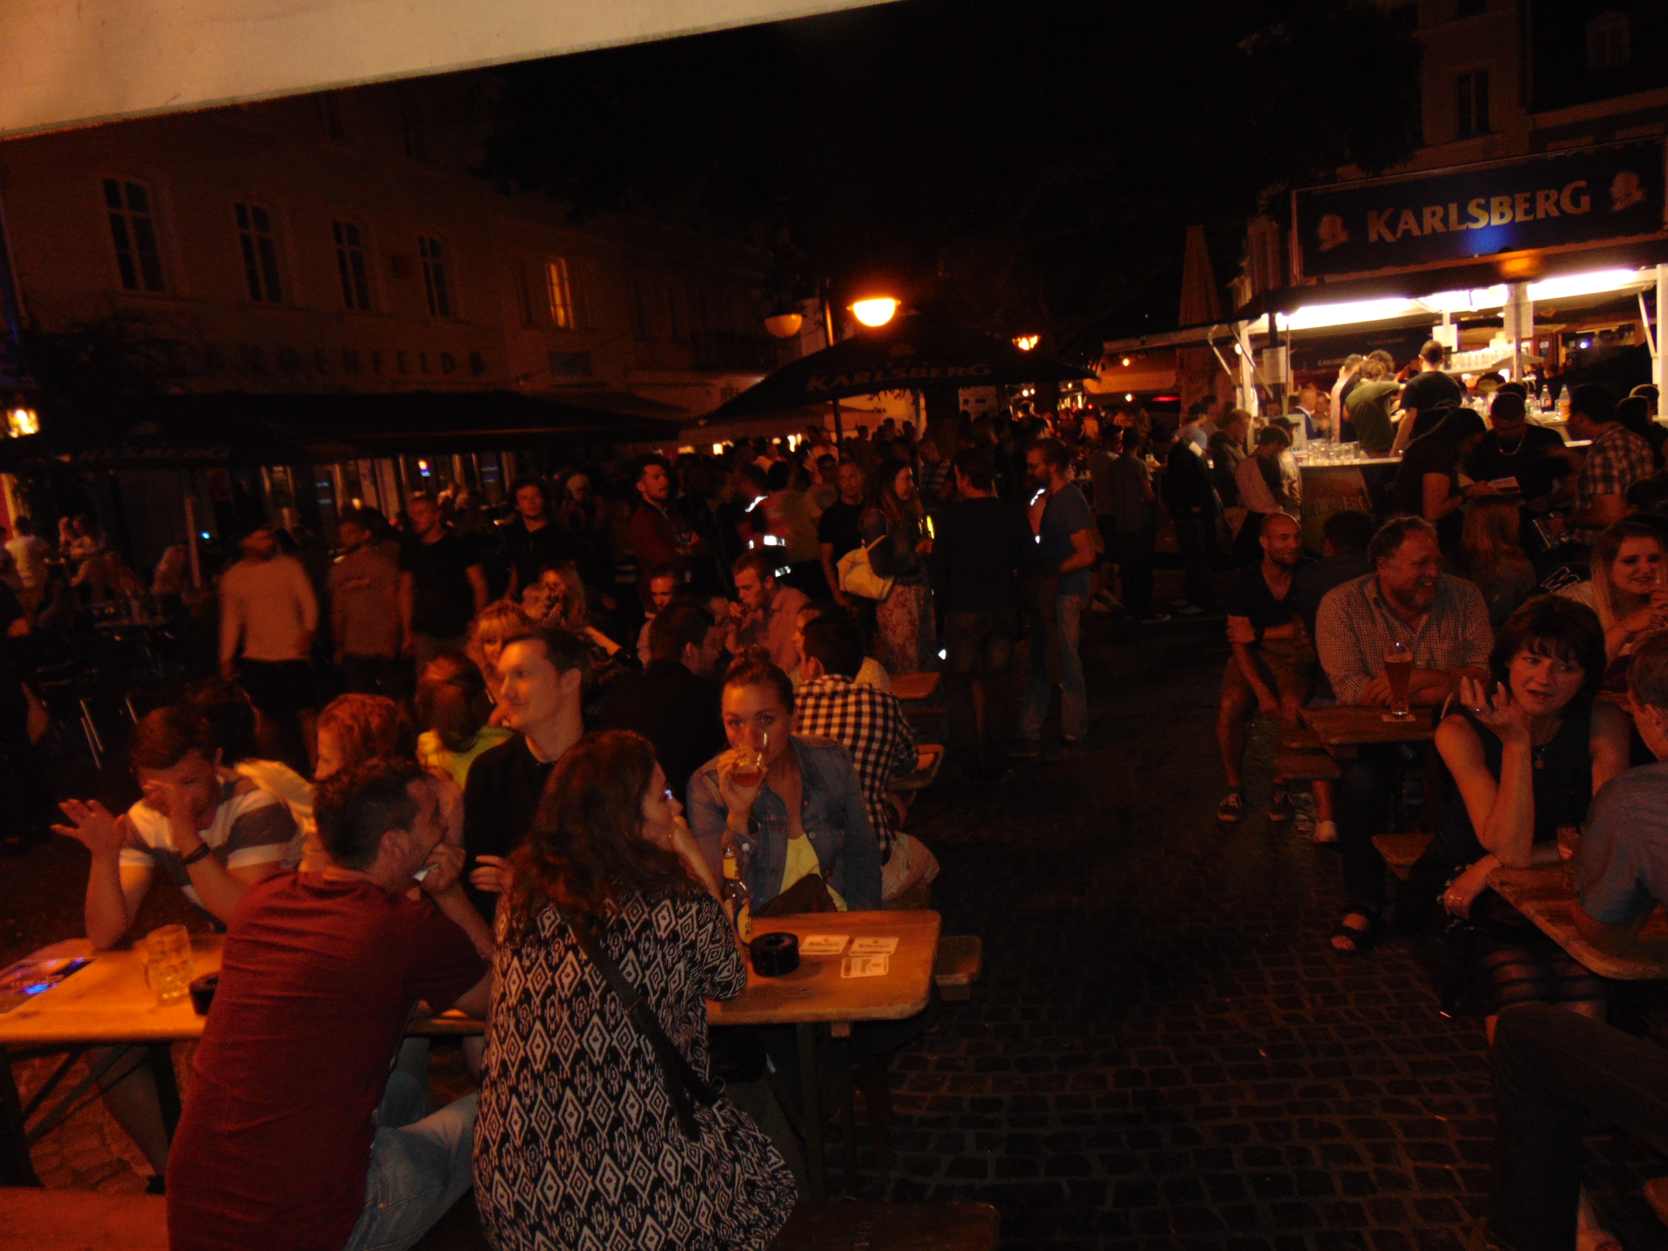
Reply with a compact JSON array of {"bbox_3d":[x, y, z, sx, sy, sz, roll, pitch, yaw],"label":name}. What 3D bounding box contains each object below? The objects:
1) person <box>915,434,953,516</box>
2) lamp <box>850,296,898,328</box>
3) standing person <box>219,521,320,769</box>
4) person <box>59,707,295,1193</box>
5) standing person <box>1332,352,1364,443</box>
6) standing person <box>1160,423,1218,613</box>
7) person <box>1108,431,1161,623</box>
[{"bbox_3d":[0.891,-0.682,10.031,0.480,1.740,0.350,-1,10,30],"label":"person"},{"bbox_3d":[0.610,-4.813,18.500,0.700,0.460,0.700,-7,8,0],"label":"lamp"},{"bbox_3d":[-3.854,0.149,8.429,0.600,1.720,0.380,-8,9,-12],"label":"standing person"},{"bbox_3d":[-1.677,0.826,3.173,0.620,1.330,0.770,-6,8,6],"label":"person"},{"bbox_3d":[4.552,-1.464,10.500,0.420,1.760,0.500,-11,9,-30],"label":"standing person"},{"bbox_3d":[3.085,-0.915,10.476,0.500,1.680,0.420,-13,11,-36],"label":"standing person"},{"bbox_3d":[2.812,-0.953,11.050,0.470,1.740,0.380,0,10,40],"label":"person"}]

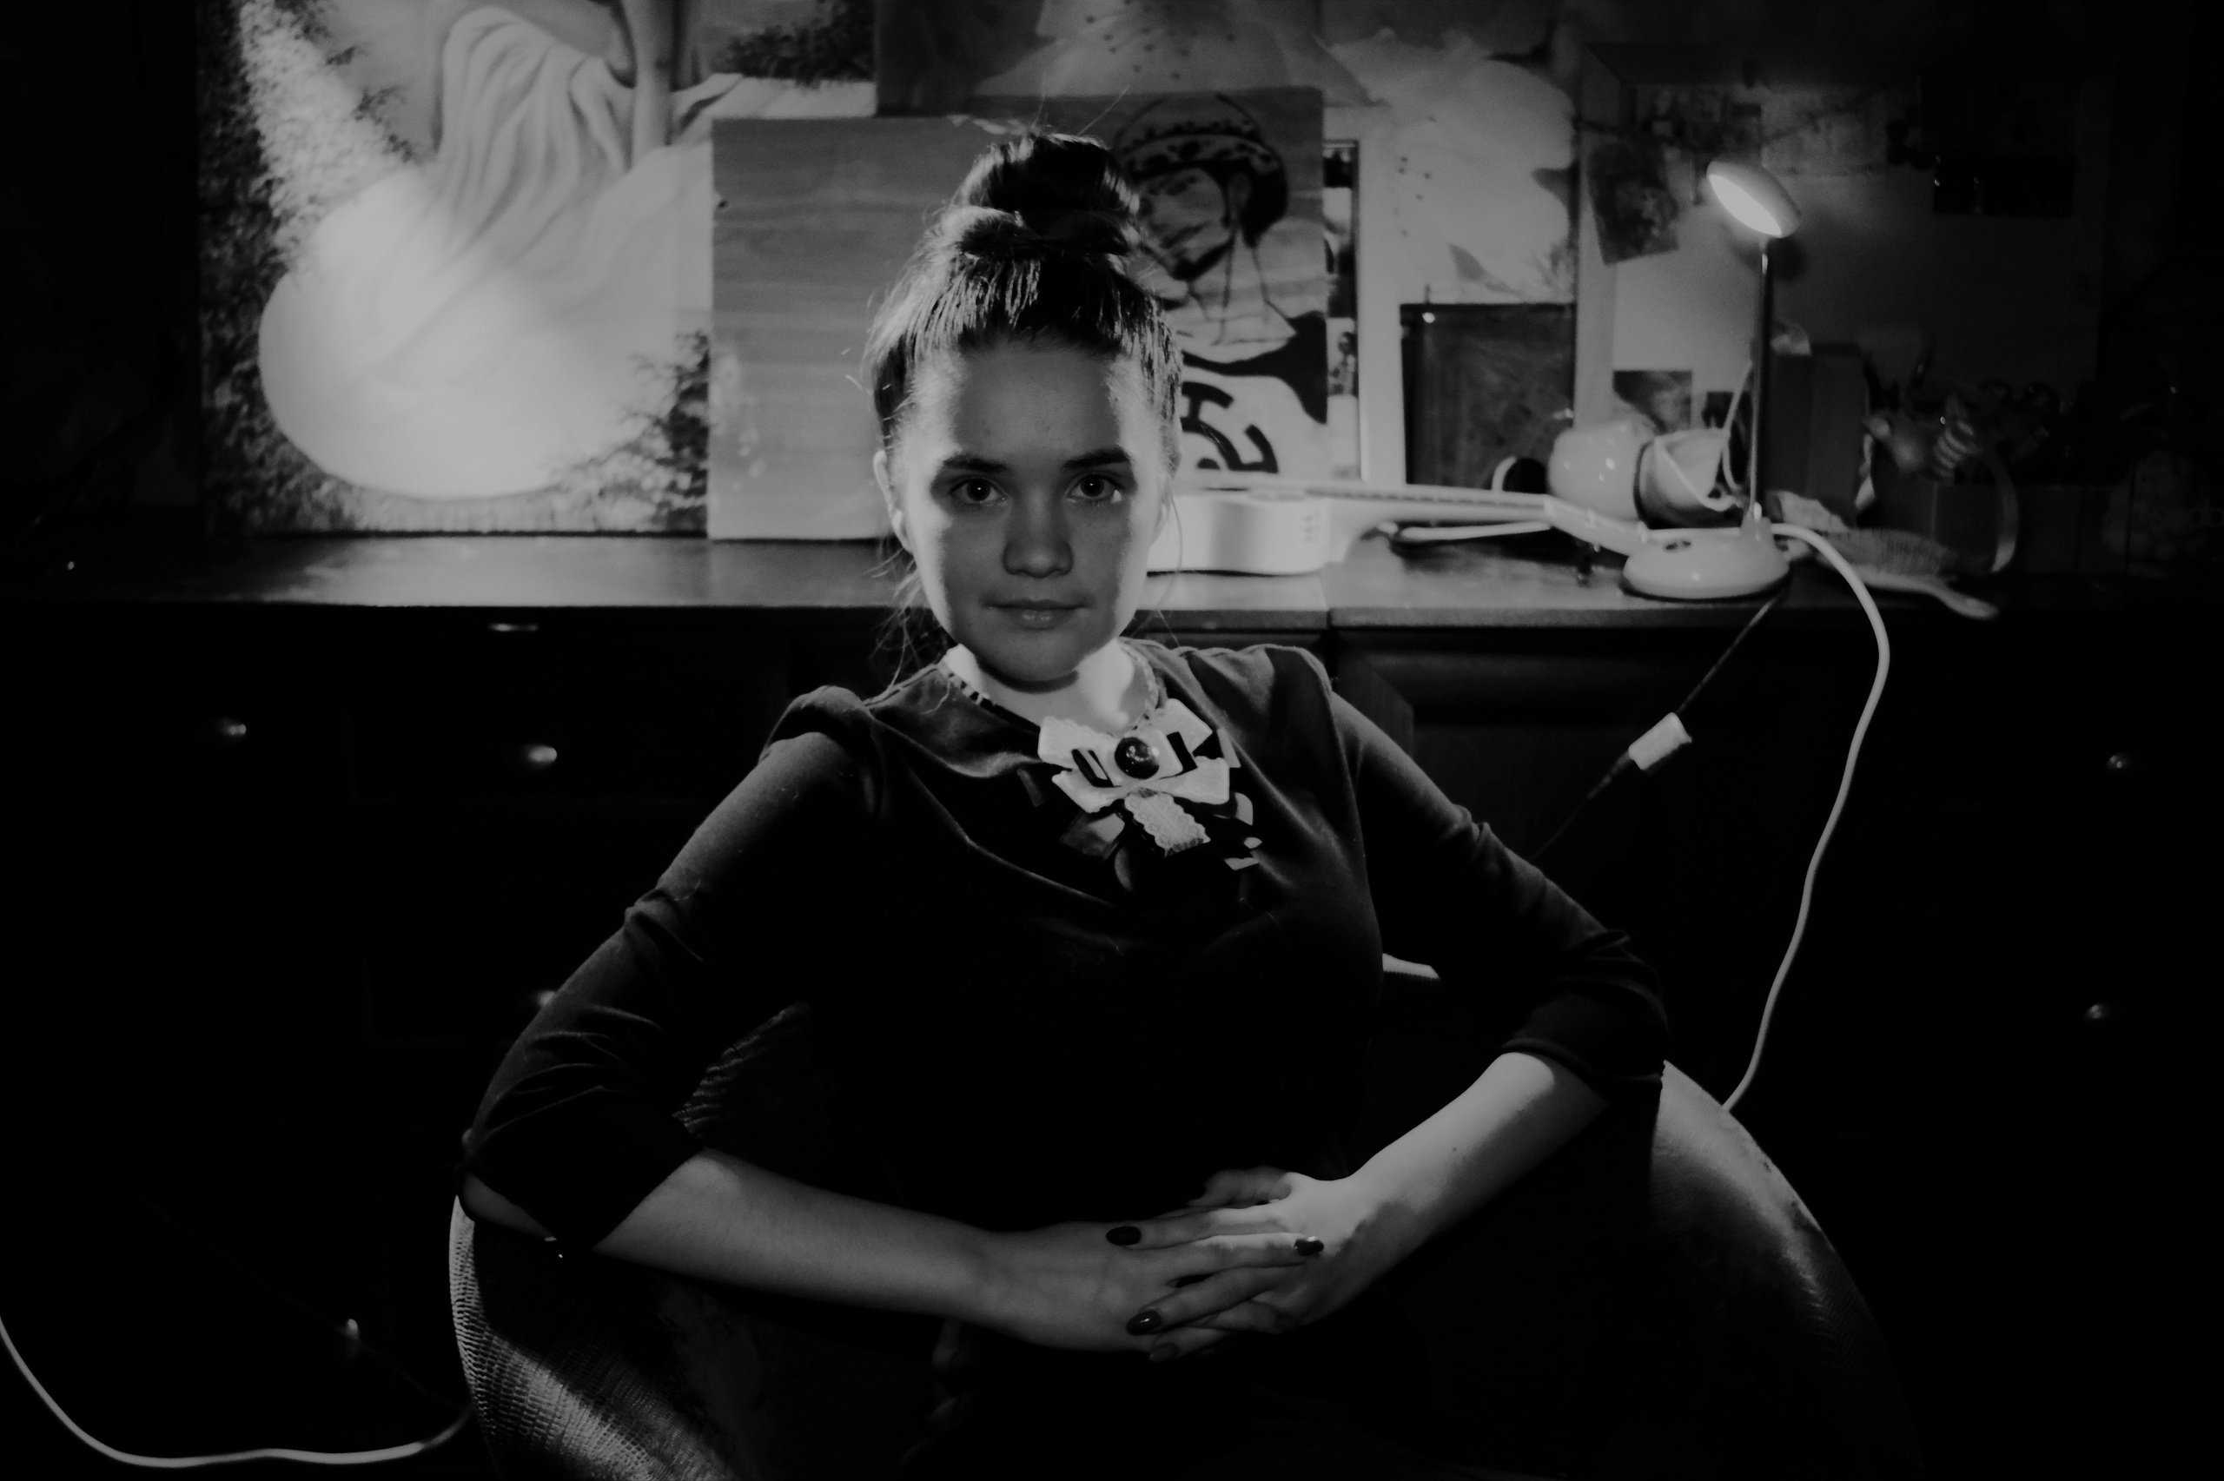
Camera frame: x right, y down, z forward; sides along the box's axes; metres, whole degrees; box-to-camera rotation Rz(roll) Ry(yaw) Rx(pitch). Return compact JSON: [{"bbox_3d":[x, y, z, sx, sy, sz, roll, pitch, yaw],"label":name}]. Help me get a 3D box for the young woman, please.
[{"bbox_3d":[0.010,0.261,1.323,0.650,1.150,0.780,-3,12,-15],"label":"young woman"}]

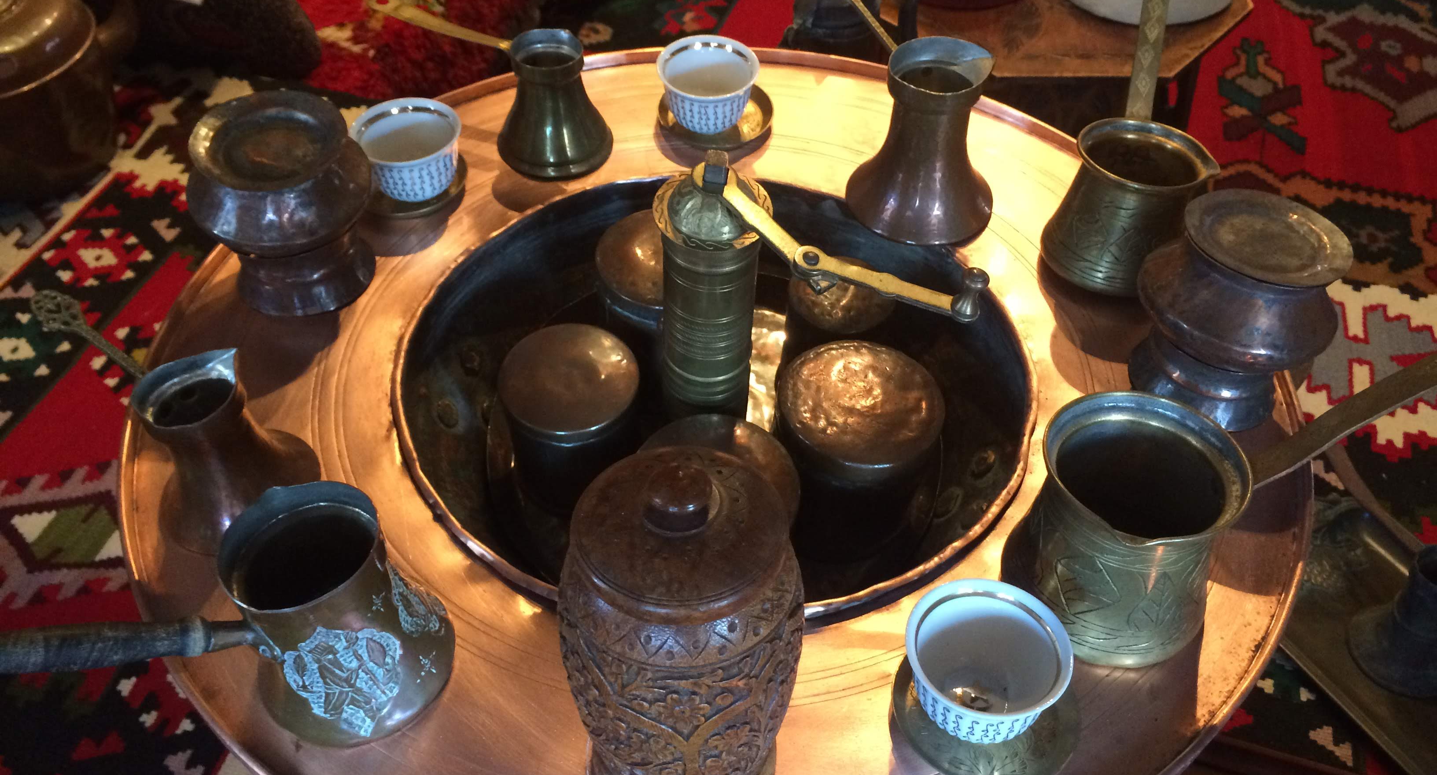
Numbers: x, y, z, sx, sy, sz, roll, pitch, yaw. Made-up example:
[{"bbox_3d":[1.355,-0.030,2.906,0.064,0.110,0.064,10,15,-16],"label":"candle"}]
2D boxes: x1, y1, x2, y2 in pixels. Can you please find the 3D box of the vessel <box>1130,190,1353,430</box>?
[{"bbox_3d":[0.259,-0.037,0.608,0.099,0.097,0.099,0,47,0],"label":"vessel"}]

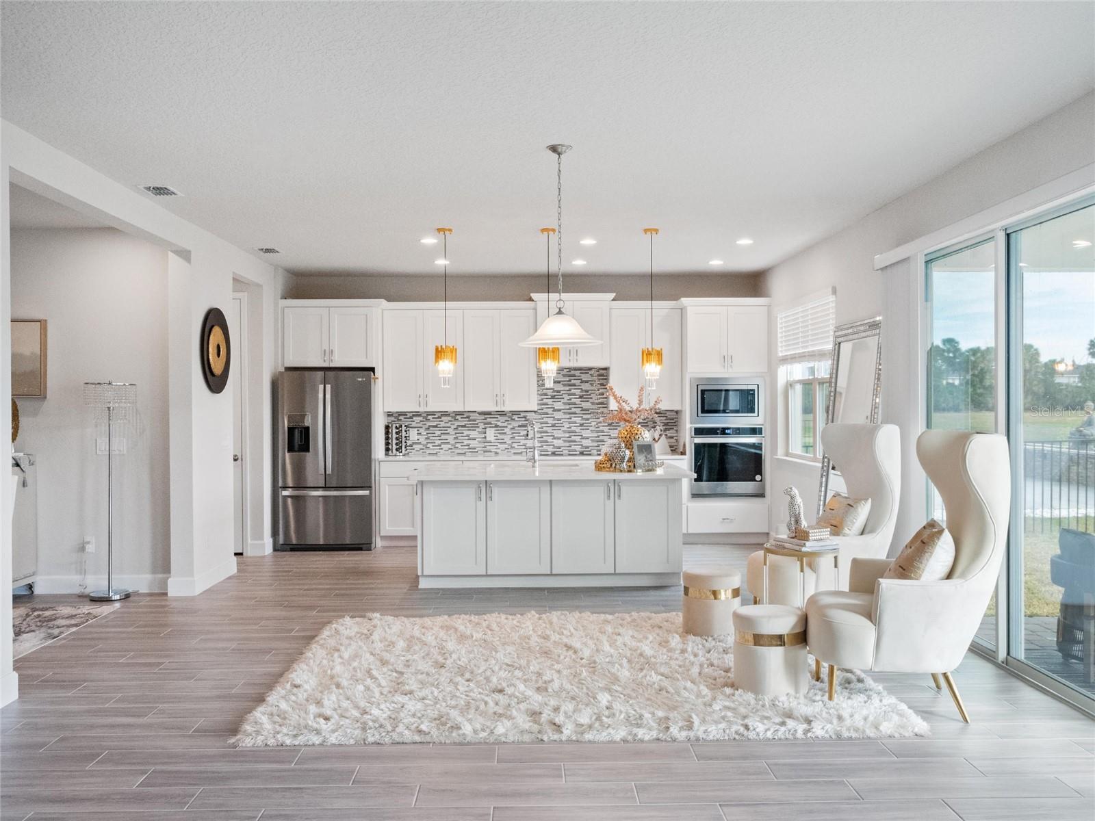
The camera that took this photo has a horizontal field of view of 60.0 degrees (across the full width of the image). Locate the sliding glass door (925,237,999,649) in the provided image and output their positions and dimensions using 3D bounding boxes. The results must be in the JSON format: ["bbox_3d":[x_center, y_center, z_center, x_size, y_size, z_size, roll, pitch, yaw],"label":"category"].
[{"bbox_3d":[2.518,0.176,5.786,0.050,2.350,0.980,0,0,-1],"label":"sliding glass door"}]

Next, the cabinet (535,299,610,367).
[{"bbox_3d":[0.271,-0.800,10.043,0.755,0.700,0.390,0,0,-1],"label":"cabinet"}]

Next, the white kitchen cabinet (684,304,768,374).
[{"bbox_3d":[1.832,-0.731,10.022,0.859,0.696,0.600,0,0,-1],"label":"white kitchen cabinet"}]

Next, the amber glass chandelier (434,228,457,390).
[{"bbox_3d":[-0.813,-0.813,7.577,0.181,1.258,0.181,0,0,-1],"label":"amber glass chandelier"}]

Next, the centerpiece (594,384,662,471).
[{"bbox_3d":[0.649,0.141,7.619,0.538,0.681,0.400,0,0,-1],"label":"centerpiece"}]

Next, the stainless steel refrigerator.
[{"bbox_3d":[-2.188,0.503,9.734,0.910,1.780,0.860,0,0,-1],"label":"stainless steel refrigerator"}]

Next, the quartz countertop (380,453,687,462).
[{"bbox_3d":[-0.145,0.483,9.943,3.130,0.037,0.620,0,0,-1],"label":"quartz countertop"}]

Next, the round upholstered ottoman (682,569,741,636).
[{"bbox_3d":[1.020,1.198,5.883,0.359,0.393,0.359,0,0,0],"label":"round upholstered ottoman"}]

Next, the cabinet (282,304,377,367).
[{"bbox_3d":[-2.206,-0.751,9.886,0.940,0.626,0.620,0,0,-1],"label":"cabinet"}]

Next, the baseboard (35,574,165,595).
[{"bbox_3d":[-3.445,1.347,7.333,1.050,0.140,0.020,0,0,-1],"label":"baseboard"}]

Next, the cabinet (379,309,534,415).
[{"bbox_3d":[-0.902,-0.532,10.038,1.600,1.075,0.360,0,0,-1],"label":"cabinet"}]

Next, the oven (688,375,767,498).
[{"bbox_3d":[1.824,0.269,9.907,0.757,1.211,0.560,0,0,-1],"label":"oven"}]

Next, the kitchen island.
[{"bbox_3d":[0.030,0.941,7.930,2.170,0.914,1.400,0,0,-1],"label":"kitchen island"}]

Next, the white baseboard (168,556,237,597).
[{"bbox_3d":[-2.789,1.342,7.725,0.210,0.133,1.032,0,0,-1],"label":"white baseboard"}]

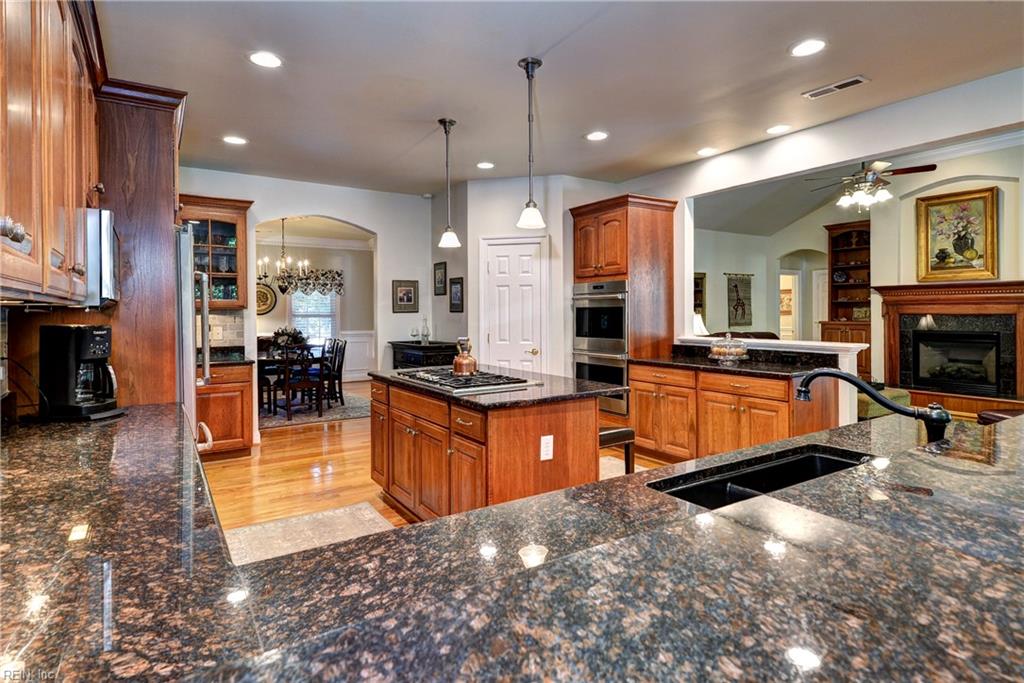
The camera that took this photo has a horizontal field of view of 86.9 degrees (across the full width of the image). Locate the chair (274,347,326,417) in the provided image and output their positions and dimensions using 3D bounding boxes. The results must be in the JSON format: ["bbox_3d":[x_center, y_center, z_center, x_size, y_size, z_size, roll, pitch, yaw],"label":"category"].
[{"bbox_3d":[-2.759,0.508,6.981,0.523,0.934,0.552,-2,2,-33],"label":"chair"}]

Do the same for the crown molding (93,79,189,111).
[{"bbox_3d":[-1.737,-1.170,2.568,0.360,0.085,0.085,-2,3,-33],"label":"crown molding"}]

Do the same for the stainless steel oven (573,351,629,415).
[{"bbox_3d":[1.082,0.374,5.447,0.600,0.581,0.765,-2,2,-33],"label":"stainless steel oven"}]

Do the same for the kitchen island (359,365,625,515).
[{"bbox_3d":[-0.176,0.707,3.577,1.000,0.920,1.690,-2,3,-33],"label":"kitchen island"}]

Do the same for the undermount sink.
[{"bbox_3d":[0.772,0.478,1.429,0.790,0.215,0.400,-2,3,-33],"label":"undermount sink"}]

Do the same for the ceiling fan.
[{"bbox_3d":[3.920,-1.717,6.030,1.320,0.460,1.320,-2,3,-33],"label":"ceiling fan"}]

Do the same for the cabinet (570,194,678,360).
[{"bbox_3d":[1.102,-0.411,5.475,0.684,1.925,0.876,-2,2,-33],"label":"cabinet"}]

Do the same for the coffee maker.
[{"bbox_3d":[-1.885,0.131,2.360,0.250,0.376,0.210,1,2,14],"label":"coffee maker"}]

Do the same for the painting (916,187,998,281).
[{"bbox_3d":[5.990,-1.415,7.304,0.060,1.195,0.920,-2,2,-33],"label":"painting"}]

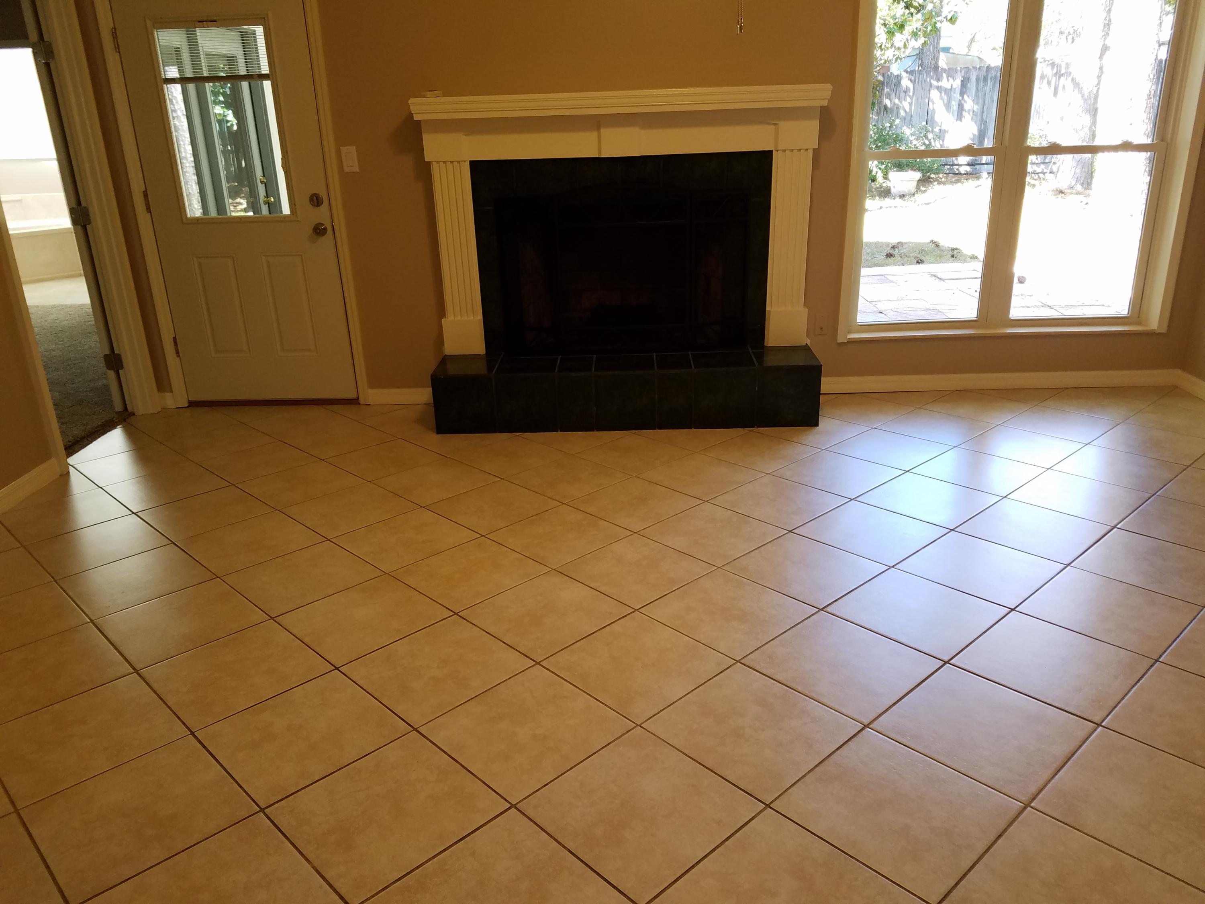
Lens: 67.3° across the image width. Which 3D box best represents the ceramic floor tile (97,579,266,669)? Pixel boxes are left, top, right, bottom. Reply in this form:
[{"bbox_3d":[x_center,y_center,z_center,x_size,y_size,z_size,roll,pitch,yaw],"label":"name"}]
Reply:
[{"bbox_3d":[-1.312,0.527,2.821,0.396,0.010,0.396,-19,26,-39],"label":"ceramic floor tile"}]

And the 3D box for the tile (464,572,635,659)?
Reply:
[{"bbox_3d":[-0.175,0.498,2.793,0.396,0.010,0.396,-19,26,-39],"label":"tile"}]

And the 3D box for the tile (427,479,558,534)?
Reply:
[{"bbox_3d":[-0.463,0.227,3.722,0.404,0.010,0.404,-20,26,-40],"label":"tile"}]

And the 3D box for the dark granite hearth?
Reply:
[{"bbox_3d":[0.122,-0.342,4.713,1.914,0.310,0.520,-1,20,3],"label":"dark granite hearth"}]

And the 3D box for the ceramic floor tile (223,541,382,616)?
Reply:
[{"bbox_3d":[-1.063,0.440,3.186,0.401,0.010,0.401,-20,26,-40],"label":"ceramic floor tile"}]

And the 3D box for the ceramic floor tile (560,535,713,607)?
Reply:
[{"bbox_3d":[0.110,0.395,2.980,0.397,0.010,0.397,-19,26,-40],"label":"ceramic floor tile"}]

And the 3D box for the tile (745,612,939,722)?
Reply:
[{"bbox_3d":[0.660,0.584,2.498,0.397,0.010,0.397,-19,26,-40],"label":"tile"}]

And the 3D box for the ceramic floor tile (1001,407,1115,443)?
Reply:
[{"bbox_3d":[2.173,-0.127,4.295,0.396,0.010,0.396,-19,26,-39],"label":"ceramic floor tile"}]

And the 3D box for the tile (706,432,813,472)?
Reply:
[{"bbox_3d":[0.723,-0.001,4.112,0.397,0.010,0.397,-19,26,-40],"label":"tile"}]

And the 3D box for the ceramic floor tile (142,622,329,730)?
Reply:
[{"bbox_3d":[-1.051,0.631,2.602,0.396,0.010,0.396,-19,26,-40],"label":"ceramic floor tile"}]

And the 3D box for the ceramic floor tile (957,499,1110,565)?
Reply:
[{"bbox_3d":[1.549,0.280,3.255,0.397,0.010,0.397,-19,26,-40],"label":"ceramic floor tile"}]

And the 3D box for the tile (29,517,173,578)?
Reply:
[{"bbox_3d":[-1.879,0.348,3.370,0.396,0.010,0.396,-19,26,-39],"label":"tile"}]

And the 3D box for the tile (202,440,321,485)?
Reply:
[{"bbox_3d":[-1.568,0.043,4.119,0.397,0.010,0.397,-20,26,-40],"label":"tile"}]

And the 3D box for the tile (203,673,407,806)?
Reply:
[{"bbox_3d":[-0.752,0.709,2.291,0.397,0.010,0.397,-19,26,-40],"label":"tile"}]

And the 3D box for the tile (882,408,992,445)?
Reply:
[{"bbox_3d":[1.633,-0.119,4.420,0.396,0.010,0.396,-19,26,-40],"label":"tile"}]

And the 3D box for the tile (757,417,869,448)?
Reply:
[{"bbox_3d":[1.020,-0.106,4.372,0.397,0.010,0.397,-19,26,-40],"label":"tile"}]

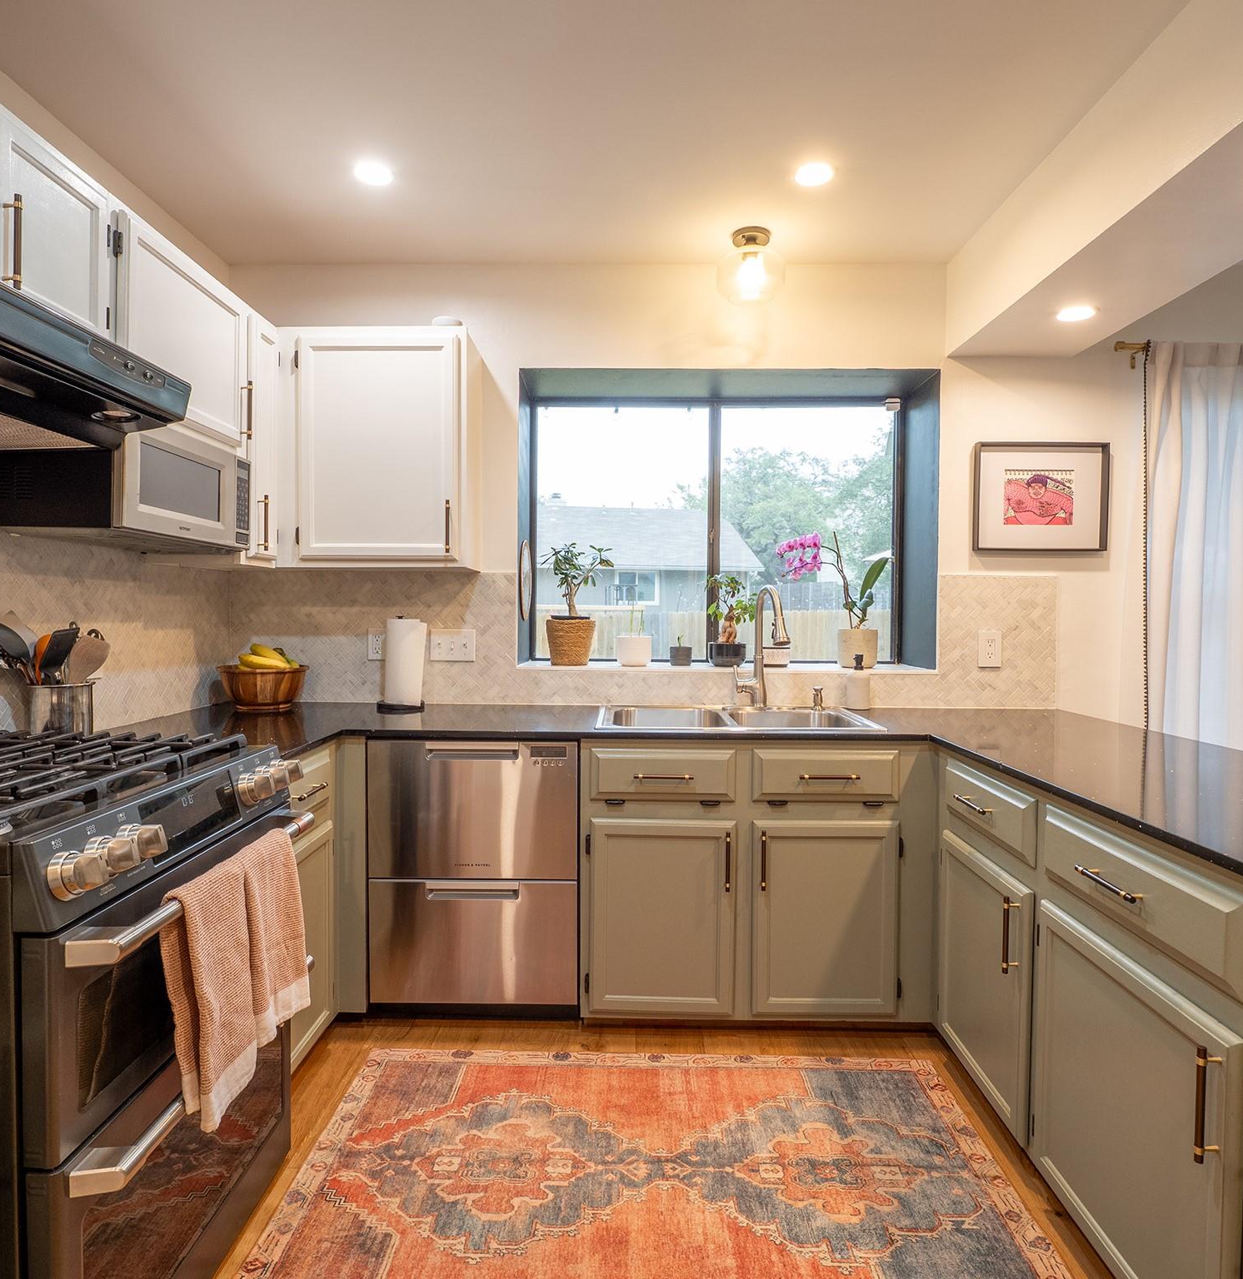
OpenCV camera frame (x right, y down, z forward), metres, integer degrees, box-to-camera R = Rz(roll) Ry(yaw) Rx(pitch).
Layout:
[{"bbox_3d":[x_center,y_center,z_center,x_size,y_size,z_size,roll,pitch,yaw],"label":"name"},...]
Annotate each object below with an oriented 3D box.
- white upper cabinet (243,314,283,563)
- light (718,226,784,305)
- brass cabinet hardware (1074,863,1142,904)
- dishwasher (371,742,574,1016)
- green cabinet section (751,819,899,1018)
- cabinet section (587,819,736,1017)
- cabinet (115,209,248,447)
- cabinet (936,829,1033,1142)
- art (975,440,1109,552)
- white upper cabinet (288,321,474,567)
[{"bbox_3d":[-1.237,-0.593,2.359,0.330,0.725,0.210,0,2,0],"label":"white upper cabinet"},{"bbox_3d":[0.429,-1.225,2.606,0.225,0.213,0.225,0,2,0],"label":"light"},{"bbox_3d":[0.846,0.422,1.367,0.034,0.015,0.168,0,2,0],"label":"brass cabinet hardware"},{"bbox_3d":[-0.422,0.677,2.529,0.598,0.805,0.575,0,2,0],"label":"dishwasher"},{"bbox_3d":[0.570,0.779,2.204,0.410,0.552,0.049,0,2,1],"label":"green cabinet section"},{"bbox_3d":[0.115,0.777,2.209,0.408,0.555,0.049,0,2,1],"label":"cabinet section"},{"bbox_3d":[-1.238,-0.737,1.964,0.330,0.410,0.560,0,2,0],"label":"cabinet"},{"bbox_3d":[1.157,0.797,1.911,0.578,0.585,0.500,0,2,0],"label":"cabinet"},{"bbox_3d":[1.489,-0.506,2.807,0.494,0.389,0.030,0,2,0],"label":"art"},{"bbox_3d":[-0.774,-0.617,2.661,0.575,0.760,0.341,0,2,0],"label":"white upper cabinet"}]

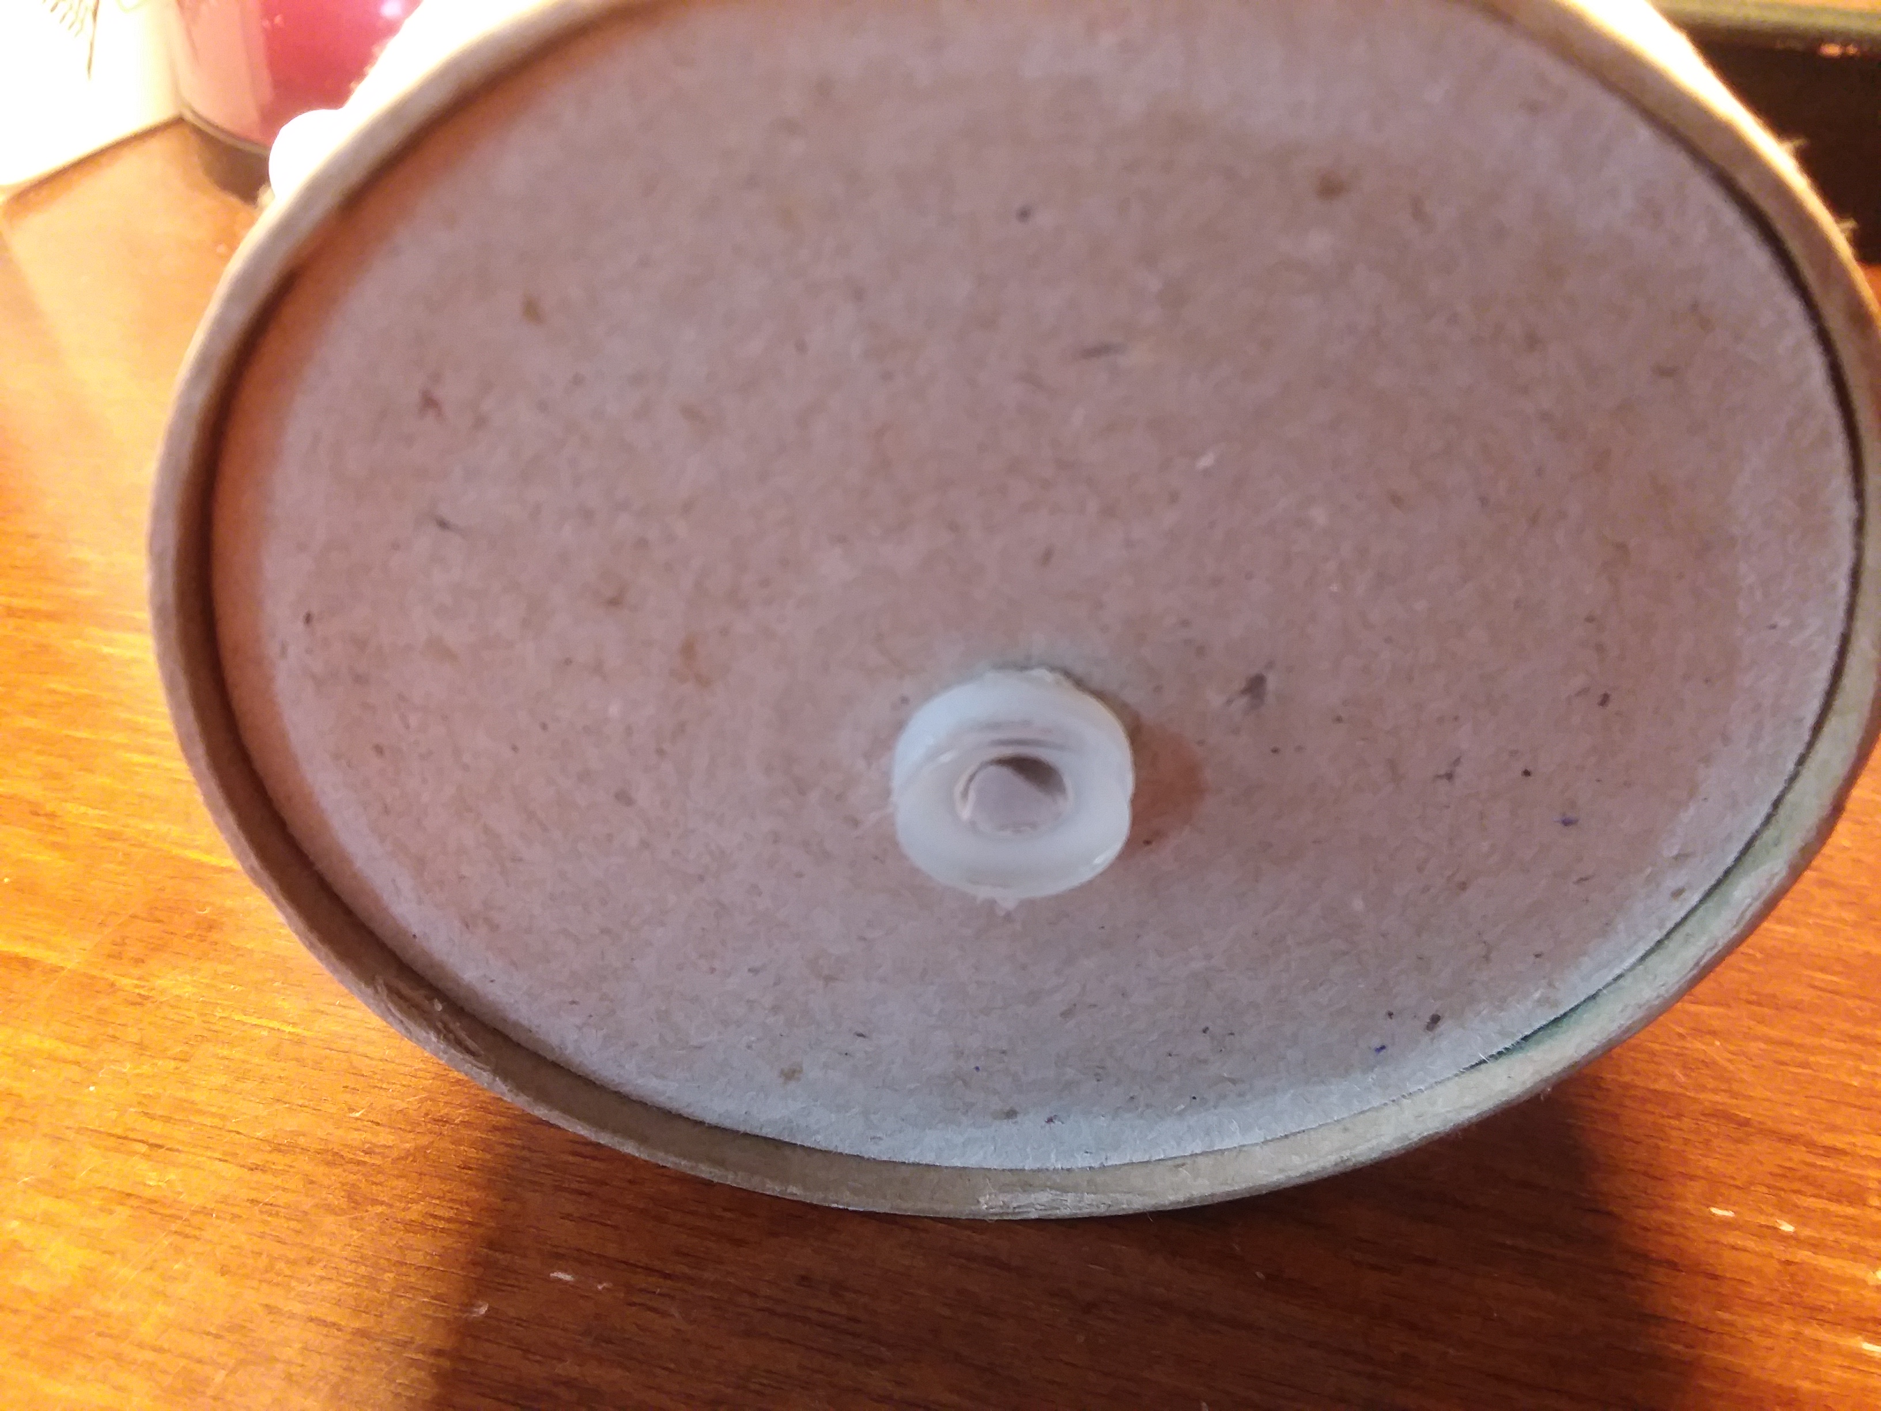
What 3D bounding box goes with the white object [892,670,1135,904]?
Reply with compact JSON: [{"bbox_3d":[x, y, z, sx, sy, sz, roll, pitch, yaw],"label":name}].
[{"bbox_3d":[0.005,0.006,0.101,0.017,0.017,0.005,1,42,1],"label":"white object"}]

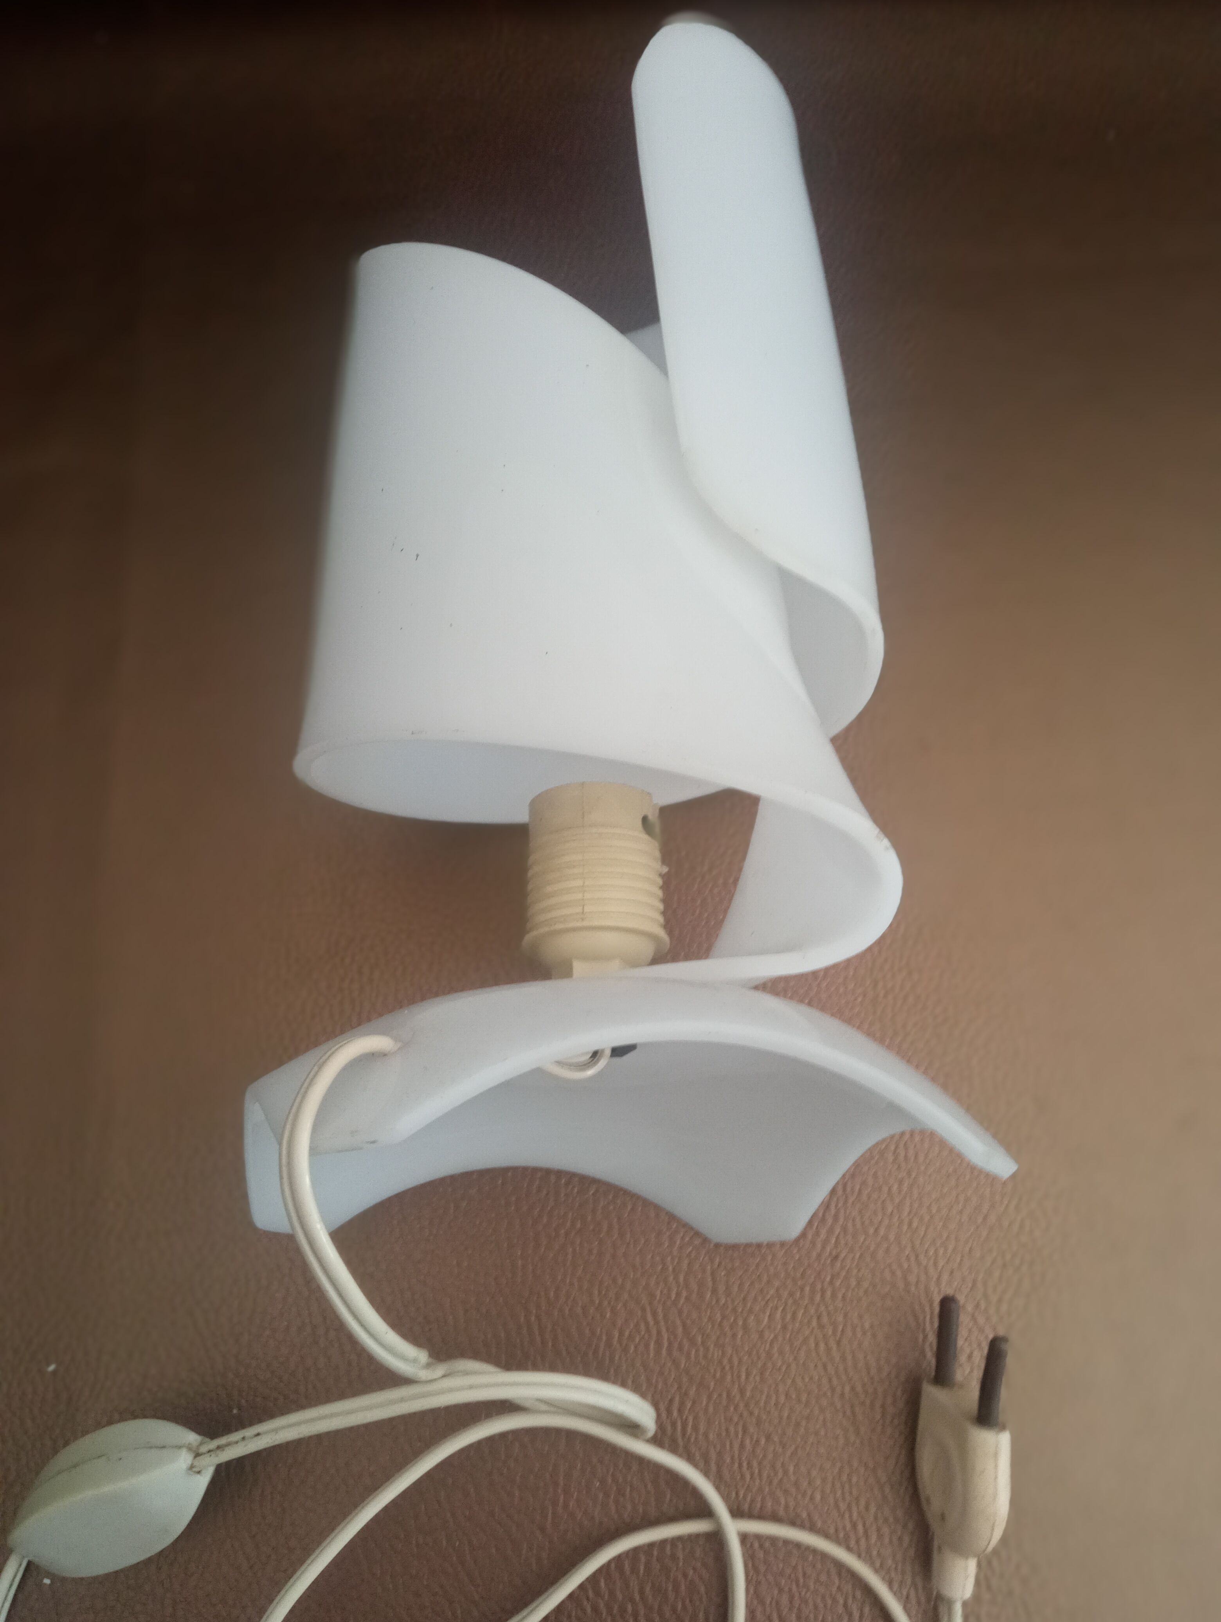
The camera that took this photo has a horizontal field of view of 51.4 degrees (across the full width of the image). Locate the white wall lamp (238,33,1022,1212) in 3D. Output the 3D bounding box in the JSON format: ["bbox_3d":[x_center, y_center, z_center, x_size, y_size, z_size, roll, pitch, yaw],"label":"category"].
[{"bbox_3d":[-0.004,-0.057,0.293,0.129,0.122,0.285,6,65,-15],"label":"white wall lamp"}]

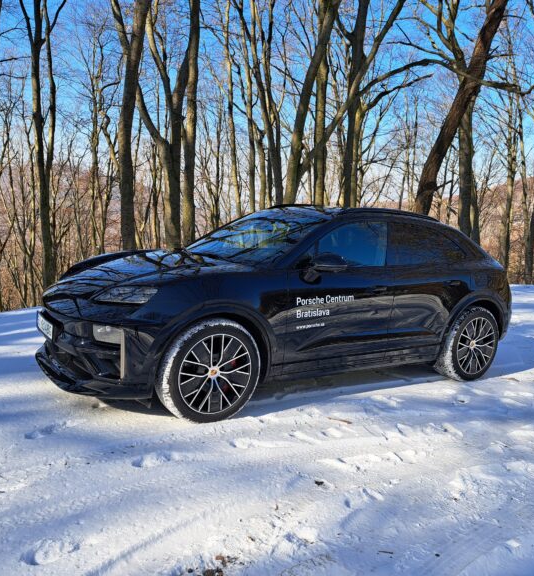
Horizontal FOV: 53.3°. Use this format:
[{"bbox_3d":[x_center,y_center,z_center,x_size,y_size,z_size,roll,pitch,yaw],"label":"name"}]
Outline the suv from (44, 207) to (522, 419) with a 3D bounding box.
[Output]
[{"bbox_3d":[0.390,0.000,5.190,4.780,1.620,1.980,-1,9,-34],"label":"suv"}]

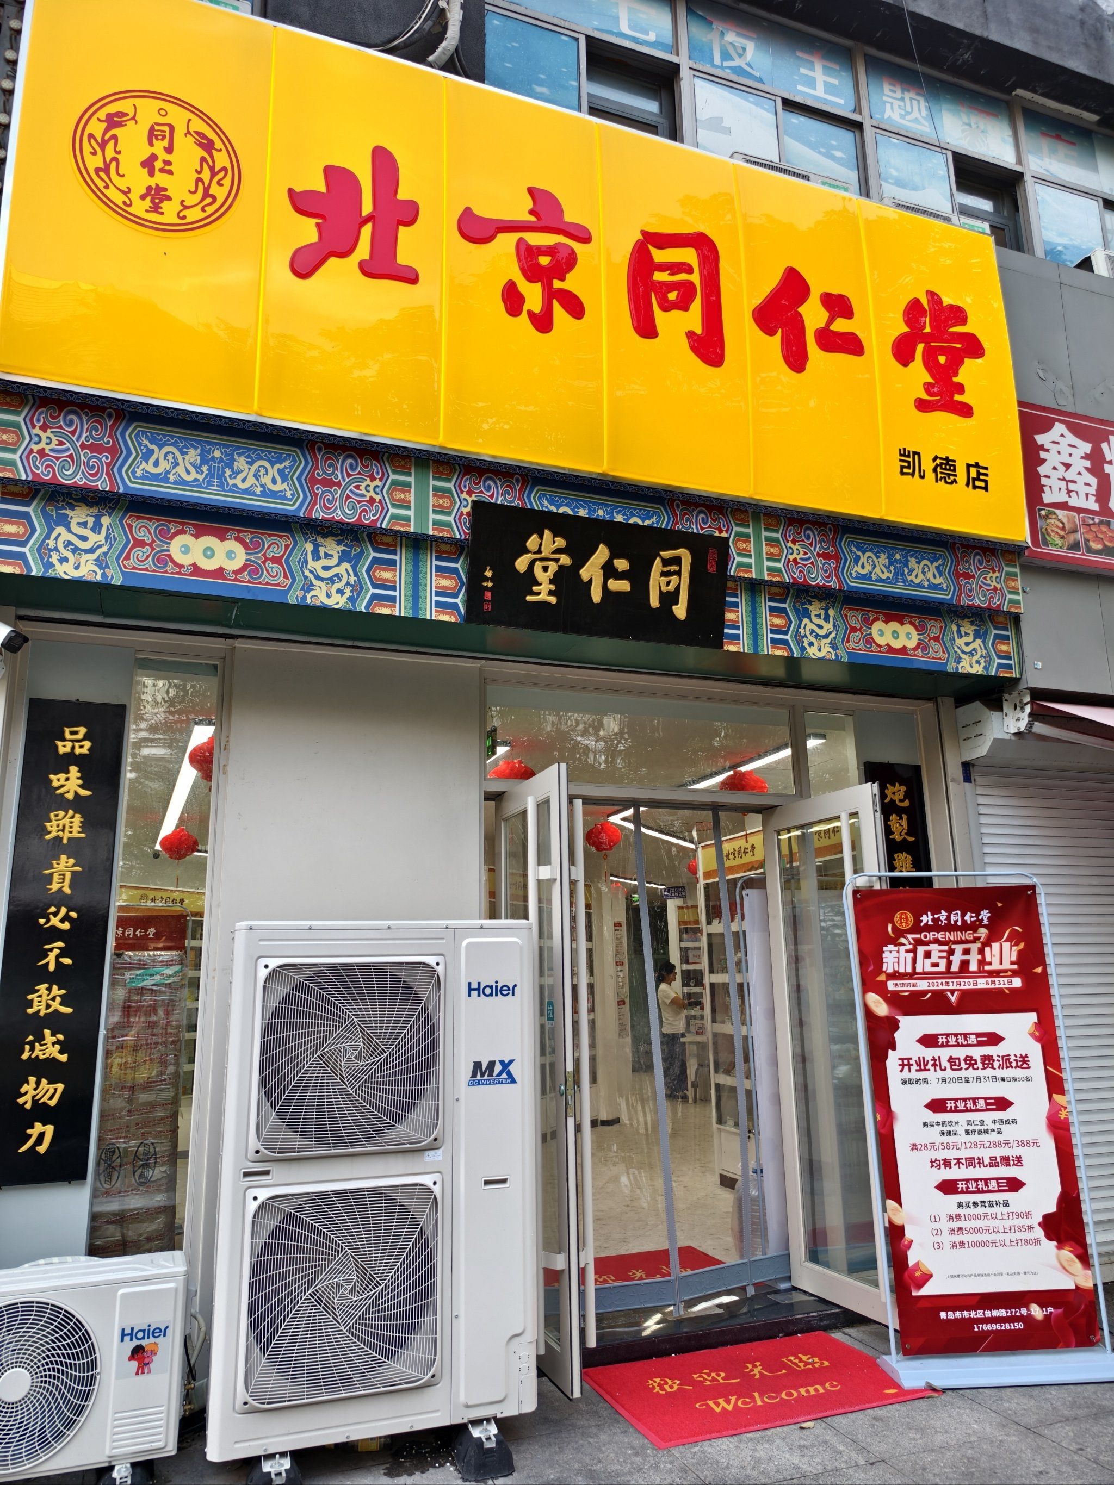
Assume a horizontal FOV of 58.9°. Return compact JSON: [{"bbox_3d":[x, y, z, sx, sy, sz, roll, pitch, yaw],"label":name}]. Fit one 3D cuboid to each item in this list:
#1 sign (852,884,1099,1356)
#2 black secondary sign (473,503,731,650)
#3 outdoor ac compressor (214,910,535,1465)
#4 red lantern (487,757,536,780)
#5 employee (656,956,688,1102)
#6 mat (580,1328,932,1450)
[{"bbox_3d":[1.706,1.512,4.064,0.805,1.807,0.040,-1,-12,-4],"label":"sign"},{"bbox_3d":[0.208,-0.758,4.581,1.279,0.547,0.045,4,-2,-19],"label":"black secondary sign"},{"bbox_3d":[-0.641,1.539,3.540,1.059,1.750,0.410,3,-14,-16],"label":"outdoor ac compressor"},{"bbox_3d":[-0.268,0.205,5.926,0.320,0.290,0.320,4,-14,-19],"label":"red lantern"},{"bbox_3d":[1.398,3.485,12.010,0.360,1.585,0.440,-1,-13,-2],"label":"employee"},{"bbox_3d":[0.767,2.488,3.851,1.150,0.015,0.720,4,-14,-19],"label":"mat"}]

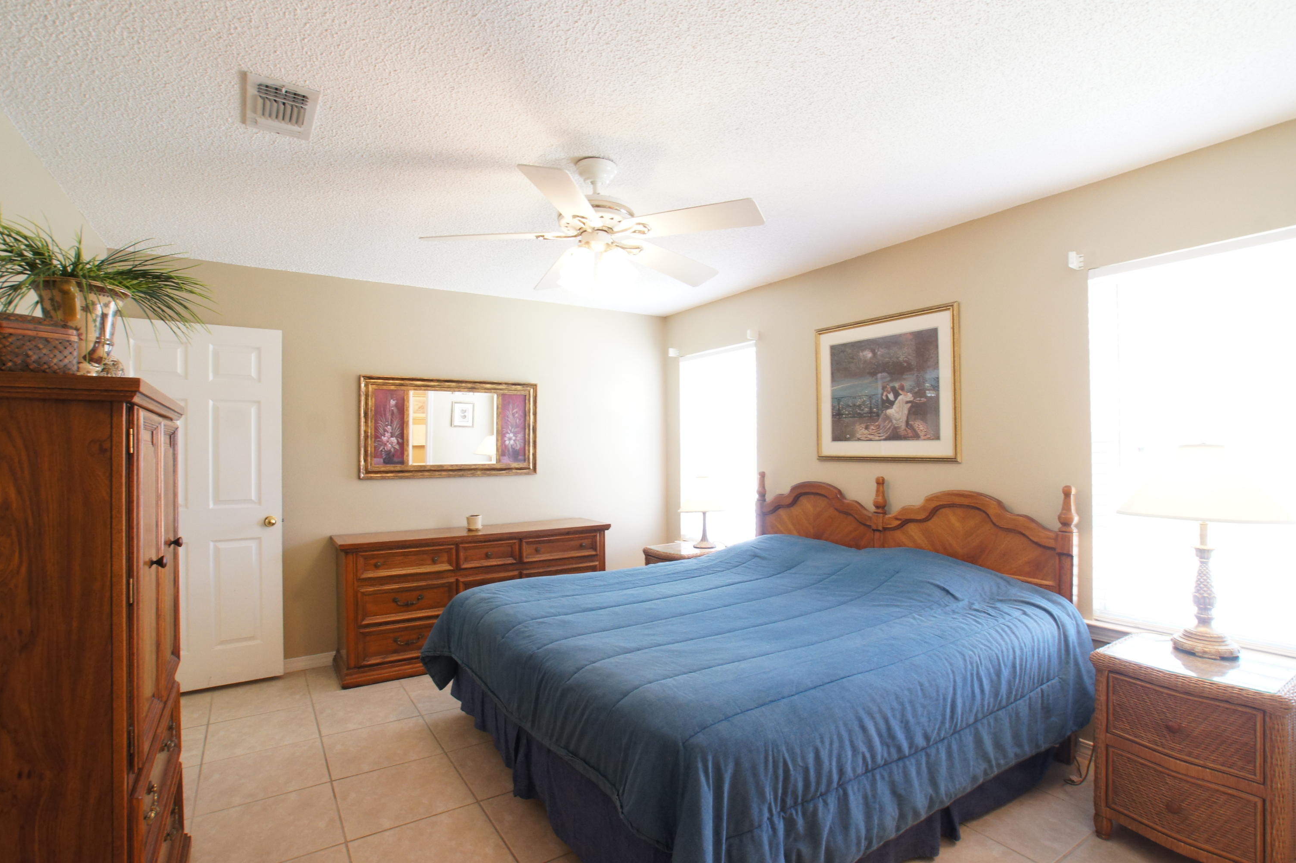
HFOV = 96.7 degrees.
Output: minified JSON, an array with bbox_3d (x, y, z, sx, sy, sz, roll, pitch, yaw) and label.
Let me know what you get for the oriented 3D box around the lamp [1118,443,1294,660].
[{"bbox_3d":[2.110,0.441,2.200,0.490,0.766,0.490,1,-2,-34],"label":"lamp"}]

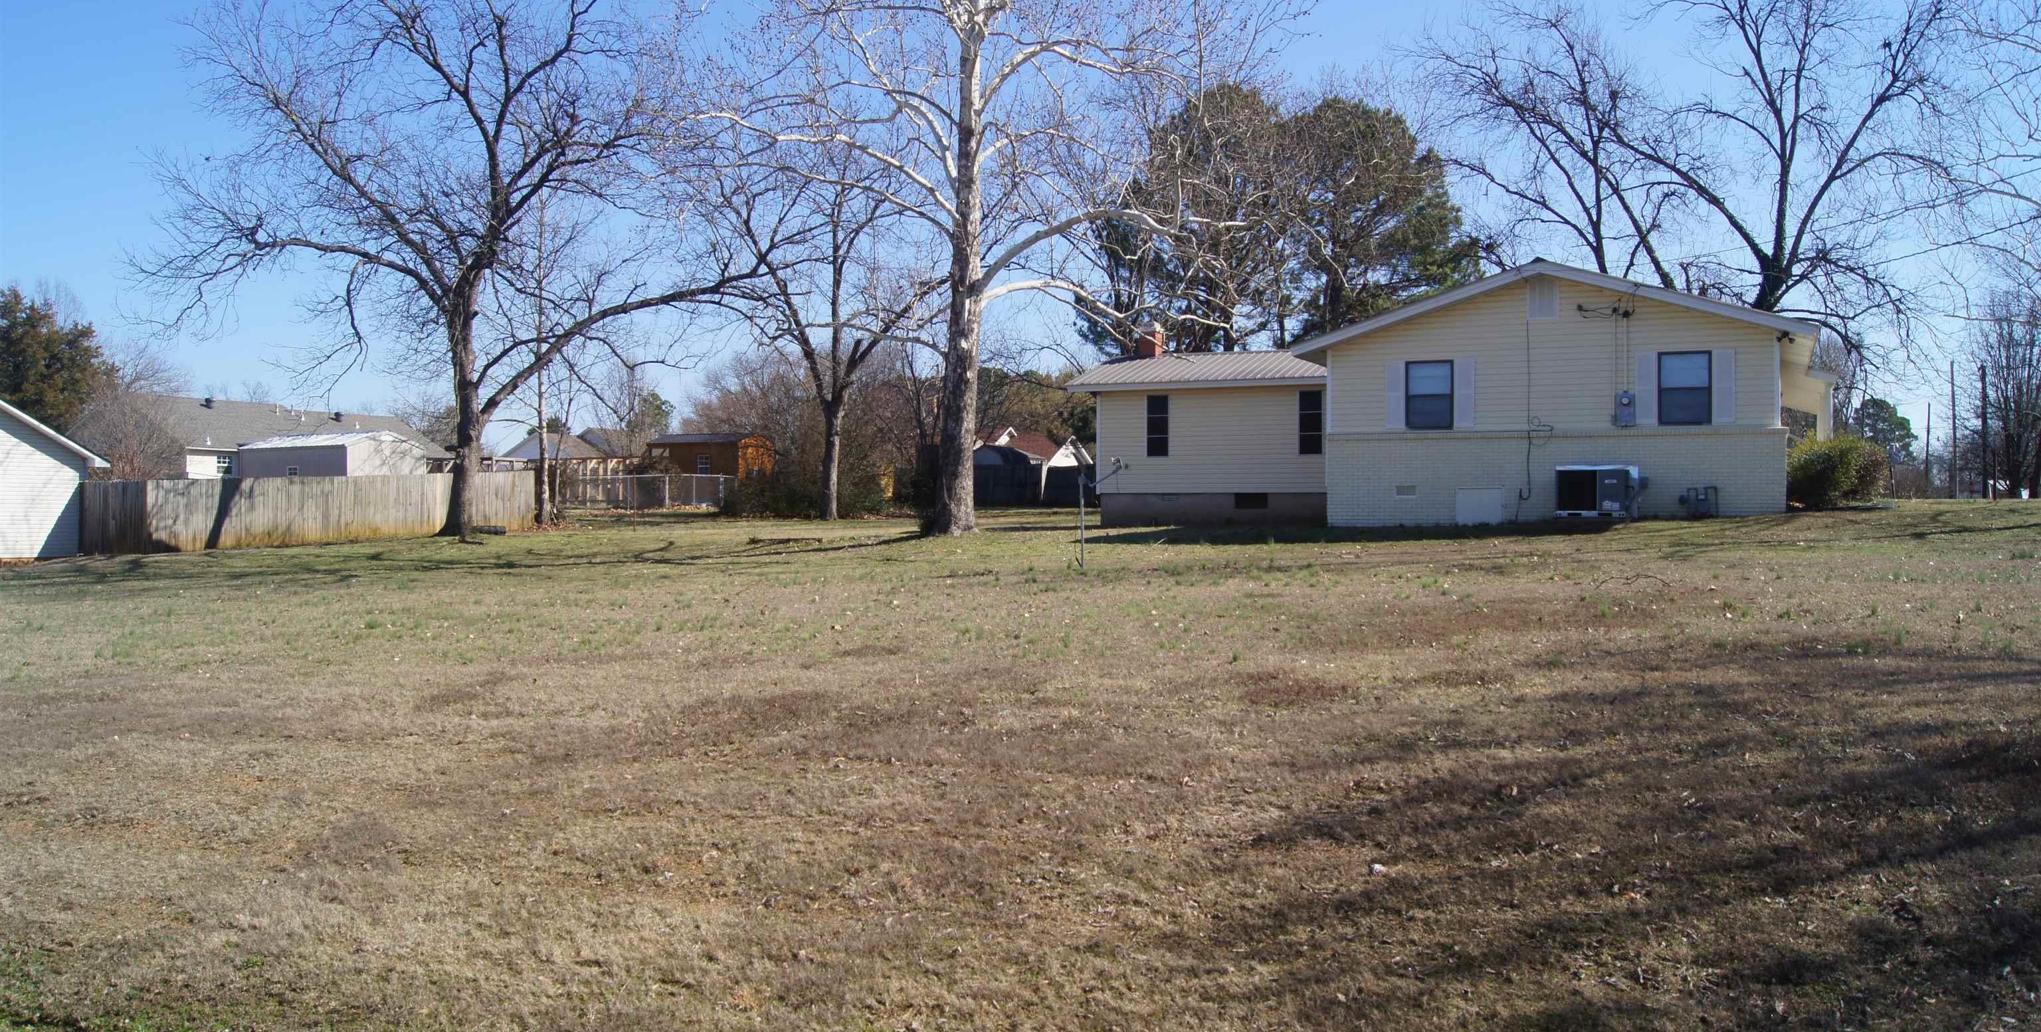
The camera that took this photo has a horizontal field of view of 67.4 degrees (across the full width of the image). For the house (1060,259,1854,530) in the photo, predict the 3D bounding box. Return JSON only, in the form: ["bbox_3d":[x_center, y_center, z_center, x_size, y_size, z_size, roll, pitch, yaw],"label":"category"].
[{"bbox_3d":[10.616,-2.512,36.009,15.500,4.970,15.500,0,2,26],"label":"house"}]

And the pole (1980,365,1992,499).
[{"bbox_3d":[53.679,-4.654,85.000,0.360,7.801,0.360,-1,2,0],"label":"pole"}]

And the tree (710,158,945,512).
[{"bbox_3d":[-5.766,-5.220,45.500,6.928,10.582,6.600,-1,2,0],"label":"tree"}]

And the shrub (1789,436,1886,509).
[{"bbox_3d":[15.180,-0.815,28.400,1.900,1.360,1.800,-1,2,0],"label":"shrub"}]

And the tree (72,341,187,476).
[{"bbox_3d":[-26.236,-2.182,45.000,3.520,5.961,3.520,-1,2,0],"label":"tree"}]

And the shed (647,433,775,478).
[{"bbox_3d":[-13.320,-1.962,66.000,5.100,3.200,3.000,0,2,25],"label":"shed"}]

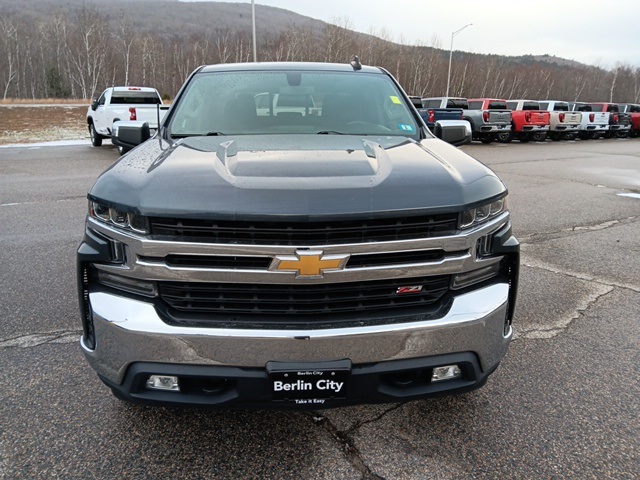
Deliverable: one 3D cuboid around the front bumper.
[{"bbox_3d":[-0.054,0.412,2.063,2.040,0.430,0.520,-1,16,-4],"label":"front bumper"}]

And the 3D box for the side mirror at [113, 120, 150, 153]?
[{"bbox_3d":[-1.266,-0.715,3.274,0.270,0.200,0.170,-1,16,-4],"label":"side mirror"}]

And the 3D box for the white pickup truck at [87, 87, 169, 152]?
[{"bbox_3d":[-6.274,-4.108,16.322,2.150,2.000,6.000,-12,20,-35],"label":"white pickup truck"}]

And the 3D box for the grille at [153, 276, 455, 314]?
[{"bbox_3d":[-0.050,0.219,1.956,1.260,0.150,0.150,-1,16,-4],"label":"grille"}]

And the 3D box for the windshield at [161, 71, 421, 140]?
[{"bbox_3d":[-0.157,-0.975,3.326,1.640,0.200,0.820,-1,52,-4],"label":"windshield"}]

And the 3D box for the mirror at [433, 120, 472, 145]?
[{"bbox_3d":[0.944,-0.754,3.411,0.280,0.200,0.170,-1,16,-4],"label":"mirror"}]

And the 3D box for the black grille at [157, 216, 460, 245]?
[{"bbox_3d":[-0.052,-0.041,1.902,1.280,0.130,0.160,-1,16,-4],"label":"black grille"}]

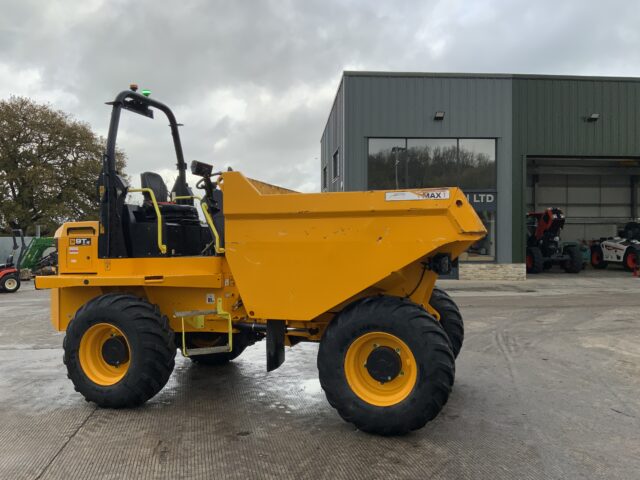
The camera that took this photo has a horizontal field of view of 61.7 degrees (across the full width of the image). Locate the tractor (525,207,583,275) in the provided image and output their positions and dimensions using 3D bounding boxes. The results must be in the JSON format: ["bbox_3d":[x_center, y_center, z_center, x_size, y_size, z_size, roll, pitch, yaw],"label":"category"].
[{"bbox_3d":[11.120,0.070,26.900,2.200,3.050,4.500,0,0,-2],"label":"tractor"}]

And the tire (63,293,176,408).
[{"bbox_3d":[-2.050,1.135,5.500,1.160,1.155,0.470,0,0,18],"label":"tire"}]

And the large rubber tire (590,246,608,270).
[{"bbox_3d":[15.430,0.980,29.600,0.440,1.270,1.270,0,0,-7],"label":"large rubber tire"}]

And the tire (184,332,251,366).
[{"bbox_3d":[-1.500,1.135,7.220,1.160,1.155,0.470,0,0,18],"label":"tire"}]

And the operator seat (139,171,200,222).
[{"bbox_3d":[-1.773,-0.500,6.356,0.540,0.600,0.480,0,0,18],"label":"operator seat"}]

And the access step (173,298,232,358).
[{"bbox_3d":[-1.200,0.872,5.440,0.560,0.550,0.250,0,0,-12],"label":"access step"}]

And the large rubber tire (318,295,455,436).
[{"bbox_3d":[0.568,1.065,4.645,1.160,1.155,0.470,0,0,18],"label":"large rubber tire"}]

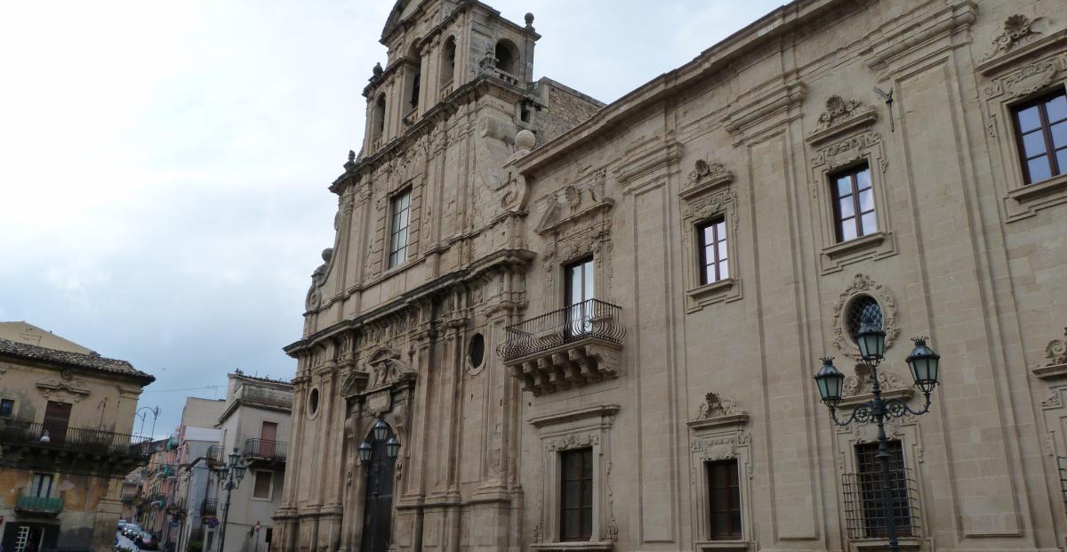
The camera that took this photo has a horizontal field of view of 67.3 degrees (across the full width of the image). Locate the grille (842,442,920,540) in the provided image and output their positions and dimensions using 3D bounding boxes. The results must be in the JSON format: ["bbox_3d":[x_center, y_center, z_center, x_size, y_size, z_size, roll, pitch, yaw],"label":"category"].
[{"bbox_3d":[6.298,3.901,14.652,0.350,1.679,1.316,16,-24,-36],"label":"grille"}]

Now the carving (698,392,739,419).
[{"bbox_3d":[4.207,2.955,18.333,0.300,0.570,1.070,16,-24,-37],"label":"carving"}]

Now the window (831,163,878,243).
[{"bbox_3d":[6.631,-1.507,16.602,0.150,1.577,0.911,16,-24,-36],"label":"window"}]

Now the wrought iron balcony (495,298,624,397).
[{"bbox_3d":[0.666,2.113,22.416,1.300,1.910,3.820,16,-24,-37],"label":"wrought iron balcony"}]

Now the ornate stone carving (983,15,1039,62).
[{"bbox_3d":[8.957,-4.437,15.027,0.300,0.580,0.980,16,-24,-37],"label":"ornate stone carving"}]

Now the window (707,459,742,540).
[{"bbox_3d":[4.430,5.134,18.409,0.200,1.780,0.971,16,-24,-36],"label":"window"}]

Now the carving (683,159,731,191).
[{"bbox_3d":[4.345,-2.571,20.247,0.300,0.630,1.240,16,-24,-37],"label":"carving"}]

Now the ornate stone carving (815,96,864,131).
[{"bbox_3d":[6.706,-3.551,17.584,0.300,0.610,1.180,16,-24,-37],"label":"ornate stone carving"}]

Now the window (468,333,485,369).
[{"bbox_3d":[-1.794,2.499,26.448,0.200,1.185,0.952,16,-24,-36],"label":"window"}]

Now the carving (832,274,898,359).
[{"bbox_3d":[6.497,0.771,15.677,0.220,1.672,1.337,16,-24,-36],"label":"carving"}]

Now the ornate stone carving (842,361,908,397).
[{"bbox_3d":[6.612,2.011,15.601,0.300,0.580,1.190,16,-24,-37],"label":"ornate stone carving"}]

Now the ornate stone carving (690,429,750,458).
[{"bbox_3d":[4.220,3.830,18.153,0.200,0.500,1.570,16,-24,-37],"label":"ornate stone carving"}]

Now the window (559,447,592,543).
[{"bbox_3d":[1.250,6.044,22.259,0.200,2.459,1.448,16,-24,-36],"label":"window"}]

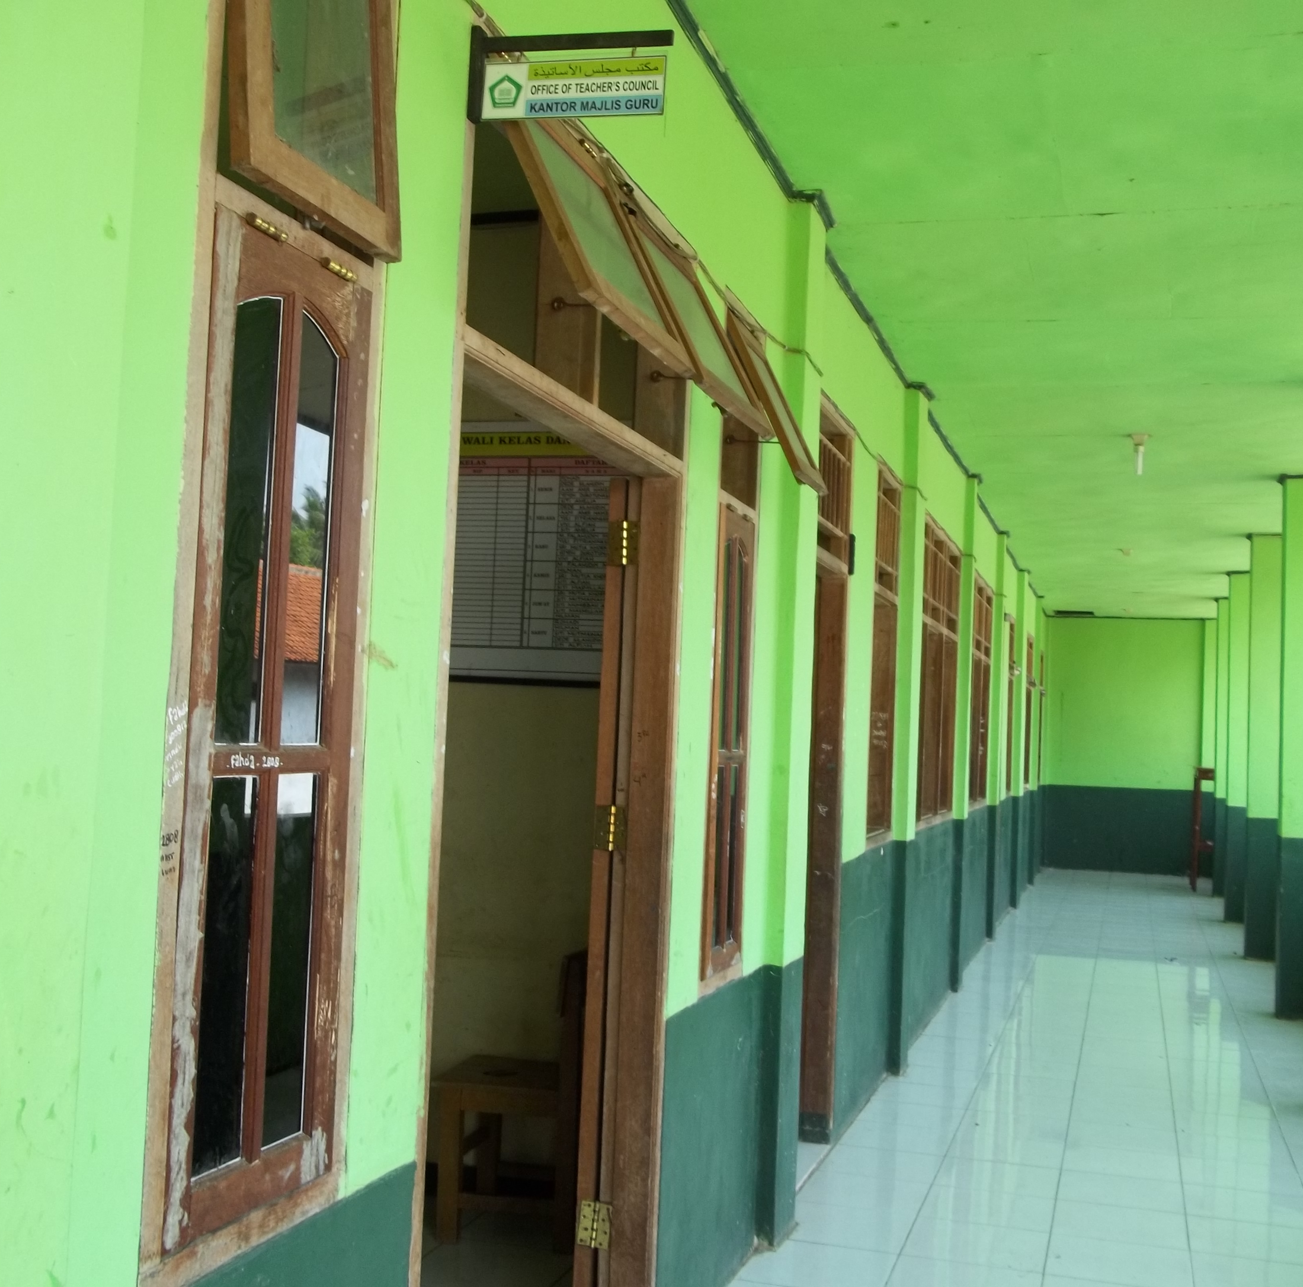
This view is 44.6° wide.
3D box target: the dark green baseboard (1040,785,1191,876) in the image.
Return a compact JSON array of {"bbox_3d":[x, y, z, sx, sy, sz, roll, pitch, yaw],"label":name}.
[{"bbox_3d":[5.667,2.240,19.105,1.820,1.015,0.060,1,-3,17],"label":"dark green baseboard"}]

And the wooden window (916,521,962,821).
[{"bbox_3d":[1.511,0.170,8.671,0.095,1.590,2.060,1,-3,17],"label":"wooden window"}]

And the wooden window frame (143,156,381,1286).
[{"bbox_3d":[-0.502,0.092,2.009,0.075,1.270,0.450,1,-3,17],"label":"wooden window frame"}]

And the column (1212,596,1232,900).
[{"bbox_3d":[6.003,1.066,16.444,0.285,3.090,0.275,1,-3,17],"label":"column"}]

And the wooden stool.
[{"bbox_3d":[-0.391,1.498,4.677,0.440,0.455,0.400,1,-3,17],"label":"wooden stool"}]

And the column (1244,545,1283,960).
[{"bbox_3d":[4.506,0.740,11.565,0.285,3.090,0.275,1,-3,17],"label":"column"}]

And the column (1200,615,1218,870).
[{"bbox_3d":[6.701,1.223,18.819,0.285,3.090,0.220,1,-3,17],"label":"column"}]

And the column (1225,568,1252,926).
[{"bbox_3d":[5.245,0.903,14.007,0.285,3.090,0.275,1,-3,17],"label":"column"}]

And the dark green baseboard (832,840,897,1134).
[{"bbox_3d":[0.858,1.364,6.517,0.045,1.018,1.320,1,-3,17],"label":"dark green baseboard"}]

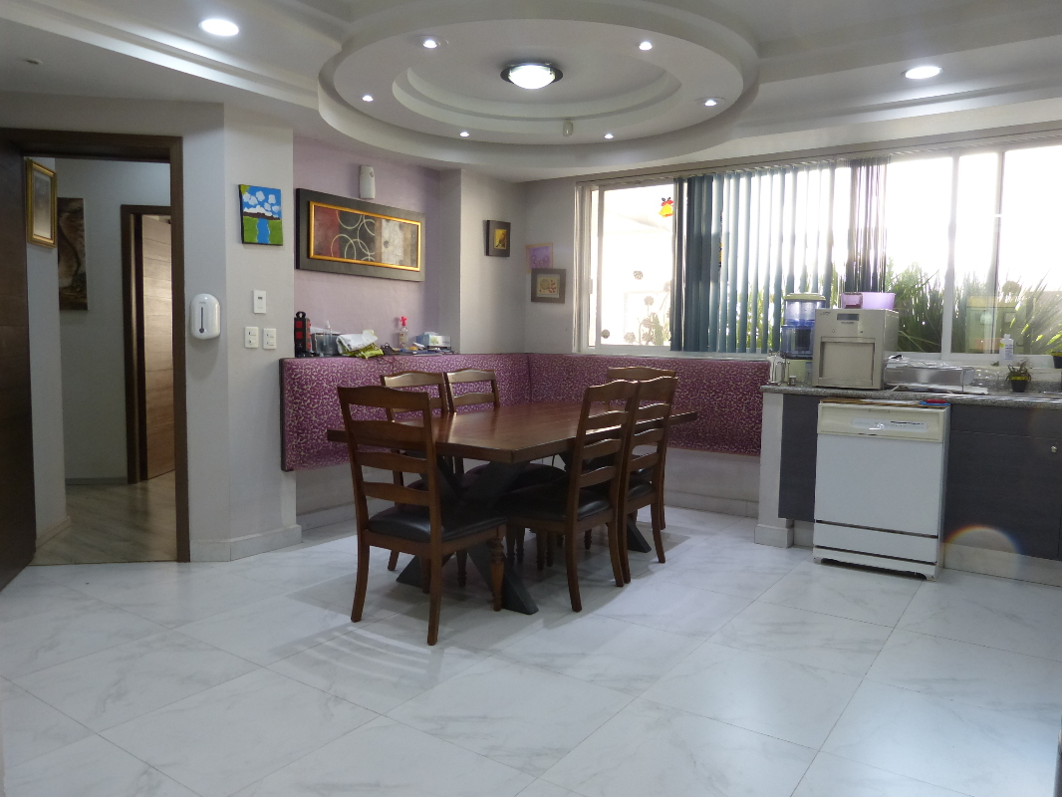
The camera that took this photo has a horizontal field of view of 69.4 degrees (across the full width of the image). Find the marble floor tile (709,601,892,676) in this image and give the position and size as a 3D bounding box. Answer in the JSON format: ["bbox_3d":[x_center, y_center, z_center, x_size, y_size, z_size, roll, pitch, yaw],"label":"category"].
[{"bbox_3d":[1.120,0.983,3.175,0.600,0.012,0.600,4,5,35],"label":"marble floor tile"}]

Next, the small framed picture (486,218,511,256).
[{"bbox_3d":[-0.246,-1.219,5.887,0.030,0.260,0.270,4,5,35],"label":"small framed picture"}]

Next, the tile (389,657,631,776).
[{"bbox_3d":[-0.056,1.014,2.530,0.600,0.012,0.600,4,5,35],"label":"tile"}]

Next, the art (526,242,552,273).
[{"bbox_3d":[0.068,-1.122,6.159,0.255,0.225,0.015,4,5,35],"label":"art"}]

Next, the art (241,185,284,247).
[{"bbox_3d":[-1.460,-0.988,4.158,0.022,0.300,0.252,4,8,35],"label":"art"}]

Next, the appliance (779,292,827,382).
[{"bbox_3d":[1.722,-0.376,4.840,0.280,0.566,0.280,4,5,35],"label":"appliance"}]

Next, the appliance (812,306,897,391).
[{"bbox_3d":[1.944,-0.295,4.593,0.376,0.448,0.440,4,5,35],"label":"appliance"}]

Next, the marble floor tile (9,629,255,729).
[{"bbox_3d":[-1.386,0.983,2.724,0.600,0.010,0.600,4,5,35],"label":"marble floor tile"}]

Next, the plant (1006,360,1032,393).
[{"bbox_3d":[2.661,-0.121,4.166,0.115,0.178,0.115,4,5,35],"label":"plant"}]

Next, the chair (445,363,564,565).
[{"bbox_3d":[-0.133,0.352,4.398,0.575,1.025,0.470,4,5,35],"label":"chair"}]

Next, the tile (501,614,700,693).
[{"bbox_3d":[0.289,0.984,3.022,0.600,0.010,0.600,4,5,35],"label":"tile"}]

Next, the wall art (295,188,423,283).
[{"bbox_3d":[-1.083,-1.045,5.057,0.035,0.480,1.100,4,5,35],"label":"wall art"}]

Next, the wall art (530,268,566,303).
[{"bbox_3d":[0.147,-0.893,6.109,0.320,0.265,0.025,4,5,35],"label":"wall art"}]

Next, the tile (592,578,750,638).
[{"bbox_3d":[0.627,0.951,3.511,0.600,0.010,0.600,4,5,35],"label":"tile"}]

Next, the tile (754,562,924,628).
[{"bbox_3d":[1.479,0.950,3.689,0.600,0.010,0.630,4,5,35],"label":"tile"}]

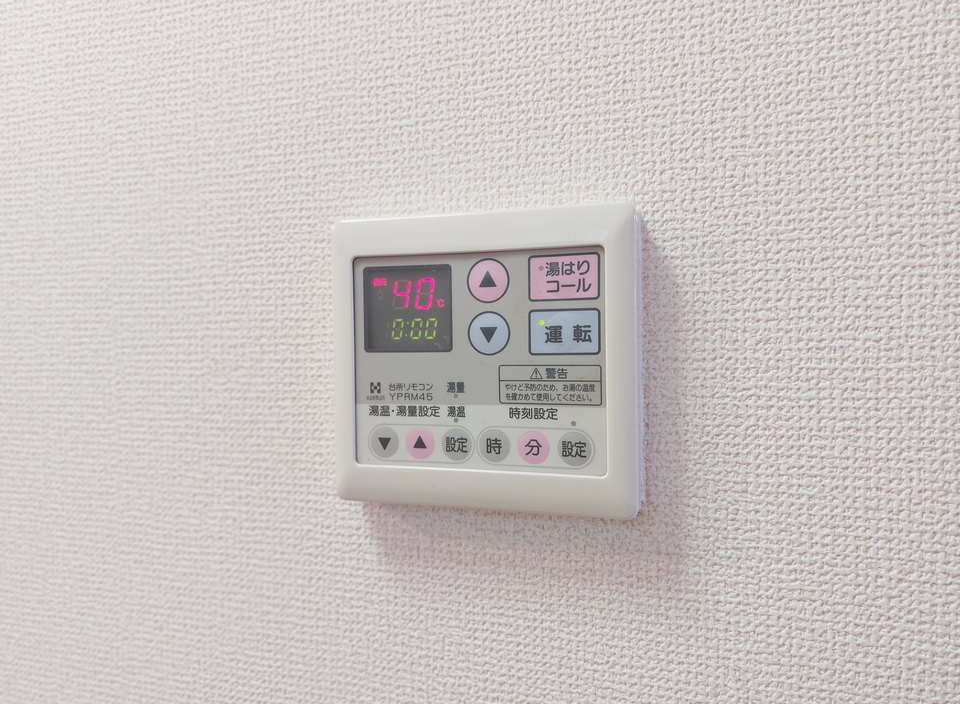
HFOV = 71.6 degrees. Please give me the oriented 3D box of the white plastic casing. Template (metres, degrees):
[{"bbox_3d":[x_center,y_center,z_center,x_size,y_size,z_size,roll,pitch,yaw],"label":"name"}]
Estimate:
[{"bbox_3d":[0.000,0.004,0.277,0.130,0.121,0.020,-1,1,17],"label":"white plastic casing"}]

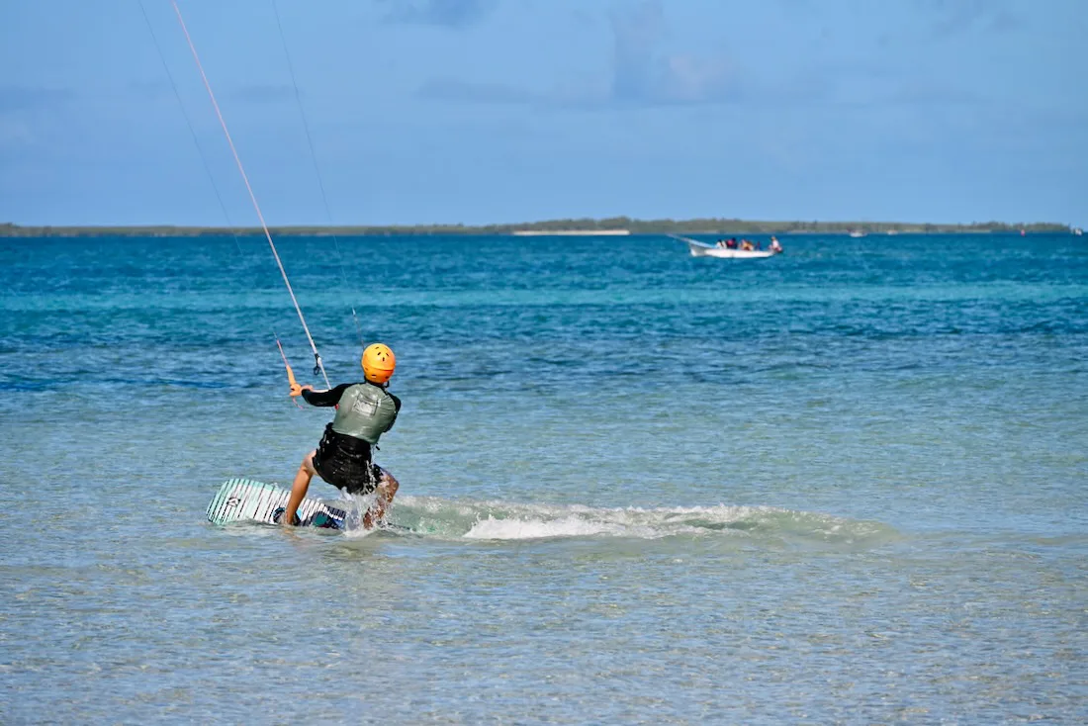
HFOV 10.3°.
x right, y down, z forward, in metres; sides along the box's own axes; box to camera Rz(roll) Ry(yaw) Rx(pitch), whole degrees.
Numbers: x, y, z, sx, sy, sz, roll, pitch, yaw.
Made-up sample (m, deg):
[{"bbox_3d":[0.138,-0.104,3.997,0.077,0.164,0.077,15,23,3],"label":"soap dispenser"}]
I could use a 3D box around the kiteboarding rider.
[{"bbox_3d":[-1.365,0.517,40.800,0.780,1.320,0.740,0,1,-20],"label":"kiteboarding rider"}]

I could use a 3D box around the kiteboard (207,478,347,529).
[{"bbox_3d":[-1.526,1.103,41.000,1.450,0.430,0.090,15,-38,12],"label":"kiteboard"}]

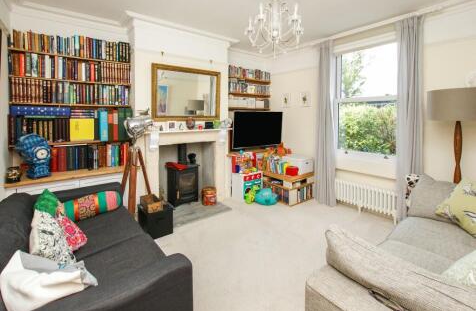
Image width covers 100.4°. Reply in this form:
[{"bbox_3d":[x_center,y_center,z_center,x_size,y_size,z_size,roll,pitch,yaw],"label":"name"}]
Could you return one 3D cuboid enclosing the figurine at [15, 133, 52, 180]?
[{"bbox_3d":[-2.344,0.011,2.267,0.260,0.473,0.208,4,9,28],"label":"figurine"}]

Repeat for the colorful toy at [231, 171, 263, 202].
[{"bbox_3d":[0.143,0.529,3.330,0.390,0.420,0.370,-5,8,-34],"label":"colorful toy"}]

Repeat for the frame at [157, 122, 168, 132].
[{"bbox_3d":[-0.990,-0.380,2.600,0.146,0.130,0.031,-6,10,-37],"label":"frame"}]

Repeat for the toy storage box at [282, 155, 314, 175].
[{"bbox_3d":[1.038,0.173,3.430,0.350,0.250,0.390,-5,8,-34],"label":"toy storage box"}]

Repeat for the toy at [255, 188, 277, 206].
[{"bbox_3d":[0.451,0.644,3.140,0.330,0.210,0.280,-3,8,-23],"label":"toy"}]

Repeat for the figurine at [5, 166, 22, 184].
[{"bbox_3d":[-2.343,0.198,2.070,0.106,0.161,0.104,-6,10,-38],"label":"figurine"}]

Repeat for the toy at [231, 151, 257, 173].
[{"bbox_3d":[0.104,0.122,3.450,0.430,0.300,0.200,-5,8,-34],"label":"toy"}]

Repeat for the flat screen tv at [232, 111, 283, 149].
[{"bbox_3d":[0.361,-0.446,3.540,1.030,0.610,0.070,-4,8,-27],"label":"flat screen tv"}]

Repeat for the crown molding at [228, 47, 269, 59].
[{"bbox_3d":[0.222,-2.068,4.000,1.050,0.090,0.090,-5,8,-34],"label":"crown molding"}]

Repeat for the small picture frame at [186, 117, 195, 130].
[{"bbox_3d":[-0.680,-0.454,2.839,0.109,0.172,0.083,-5,10,-33],"label":"small picture frame"}]

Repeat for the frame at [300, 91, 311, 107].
[{"bbox_3d":[1.248,-1.019,3.640,0.026,0.276,0.208,-7,11,-41],"label":"frame"}]

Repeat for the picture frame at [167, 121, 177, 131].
[{"bbox_3d":[-0.929,-0.407,2.780,0.130,0.140,0.030,-5,8,-34],"label":"picture frame"}]

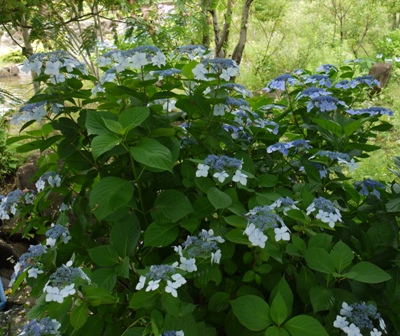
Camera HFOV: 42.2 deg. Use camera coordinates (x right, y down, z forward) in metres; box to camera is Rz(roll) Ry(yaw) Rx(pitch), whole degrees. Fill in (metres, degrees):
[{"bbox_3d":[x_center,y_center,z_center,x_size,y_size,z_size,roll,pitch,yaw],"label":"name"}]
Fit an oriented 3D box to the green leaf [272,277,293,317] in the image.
[{"bbox_3d":[0.196,0.300,1.200,0.050,0.092,0.025,3,-9,0],"label":"green leaf"}]

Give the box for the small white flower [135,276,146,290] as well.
[{"bbox_3d":[-0.129,0.252,1.130,0.027,0.030,0.018,9,19,26],"label":"small white flower"}]

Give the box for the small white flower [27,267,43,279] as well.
[{"bbox_3d":[-0.464,0.293,1.450,0.044,0.034,0.020,-2,11,-9],"label":"small white flower"}]

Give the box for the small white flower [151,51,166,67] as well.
[{"bbox_3d":[-0.119,-0.313,1.480,0.046,0.045,0.015,-4,12,-13],"label":"small white flower"}]

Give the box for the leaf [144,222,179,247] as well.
[{"bbox_3d":[-0.108,0.186,1.450,0.120,0.025,0.080,-33,62,-25],"label":"leaf"}]

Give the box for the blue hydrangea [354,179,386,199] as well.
[{"bbox_3d":[0.576,0.069,1.750,0.107,0.055,0.095,0,11,0],"label":"blue hydrangea"}]

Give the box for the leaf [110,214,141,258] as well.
[{"bbox_3d":[-0.210,0.193,1.460,0.085,0.135,0.025,5,-28,-4],"label":"leaf"}]

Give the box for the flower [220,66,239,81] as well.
[{"bbox_3d":[0.084,-0.270,1.480,0.050,0.045,0.015,-3,11,-10],"label":"flower"}]

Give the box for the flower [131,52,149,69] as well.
[{"bbox_3d":[-0.173,-0.307,1.480,0.050,0.045,0.020,0,11,0],"label":"flower"}]

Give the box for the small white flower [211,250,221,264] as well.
[{"bbox_3d":[0.043,0.245,1.420,0.015,0.042,0.042,-20,0,39],"label":"small white flower"}]

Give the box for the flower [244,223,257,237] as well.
[{"bbox_3d":[0.139,0.169,1.420,0.042,0.042,0.015,16,-8,45],"label":"flower"}]

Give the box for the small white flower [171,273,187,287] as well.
[{"bbox_3d":[-0.057,0.297,1.380,0.043,0.015,0.042,-4,61,-13],"label":"small white flower"}]

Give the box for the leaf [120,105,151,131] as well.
[{"bbox_3d":[-0.190,-0.143,1.500,0.095,0.025,0.065,-44,48,-13],"label":"leaf"}]

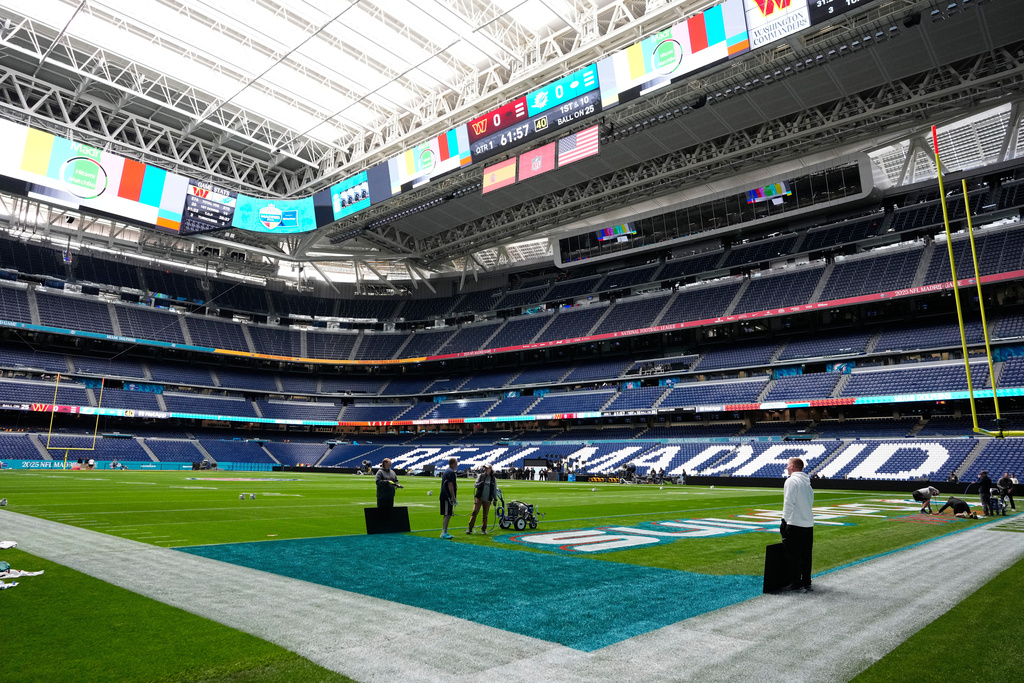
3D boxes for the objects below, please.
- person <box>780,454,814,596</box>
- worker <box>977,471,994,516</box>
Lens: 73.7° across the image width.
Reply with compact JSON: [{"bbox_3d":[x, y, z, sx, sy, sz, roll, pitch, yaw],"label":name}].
[{"bbox_3d":[3.864,2.444,9.250,0.400,1.770,0.520,-9,-14,44],"label":"person"},{"bbox_3d":[18.904,6.065,27.300,0.620,1.760,0.550,-4,-11,24],"label":"worker"}]

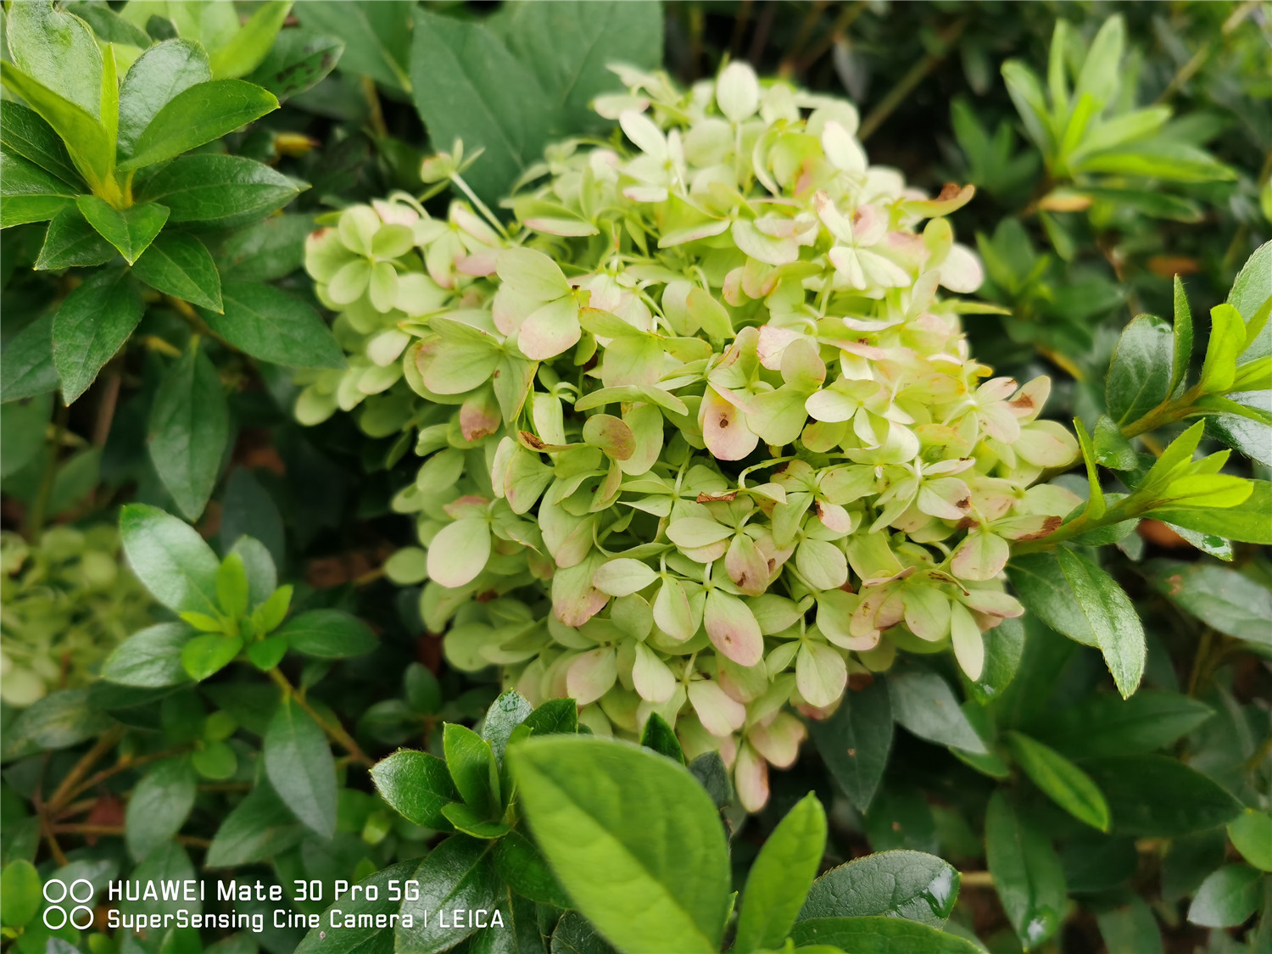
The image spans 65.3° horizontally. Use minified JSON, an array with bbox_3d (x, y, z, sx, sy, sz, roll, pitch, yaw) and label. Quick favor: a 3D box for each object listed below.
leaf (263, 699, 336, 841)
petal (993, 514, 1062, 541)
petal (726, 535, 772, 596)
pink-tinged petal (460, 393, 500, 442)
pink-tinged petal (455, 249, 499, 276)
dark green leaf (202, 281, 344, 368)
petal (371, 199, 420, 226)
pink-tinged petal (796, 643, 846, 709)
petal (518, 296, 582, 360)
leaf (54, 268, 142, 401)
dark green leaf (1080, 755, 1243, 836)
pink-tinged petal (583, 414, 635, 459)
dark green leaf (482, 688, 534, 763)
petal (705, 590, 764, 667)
[{"bbox_3d":[-0.104,0.091,0.310,0.021,0.007,0.047,-20,66,-18],"label":"leaf"},{"bbox_3d":[0.113,0.014,0.285,0.021,0.004,0.013,-4,37,-5],"label":"petal"},{"bbox_3d":[0.027,0.021,0.233,0.010,0.004,0.017,-14,55,1],"label":"petal"},{"bbox_3d":[-0.043,-0.017,0.272,0.011,0.015,0.004,18,-1,16],"label":"pink-tinged petal"},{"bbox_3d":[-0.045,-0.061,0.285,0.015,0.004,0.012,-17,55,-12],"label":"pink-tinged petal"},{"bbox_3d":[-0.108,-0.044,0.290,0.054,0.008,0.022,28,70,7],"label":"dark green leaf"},{"bbox_3d":[-0.080,-0.087,0.330,0.016,0.006,0.018,-7,45,-7],"label":"petal"},{"bbox_3d":[0.052,0.057,0.285,0.015,0.019,0.005,-18,3,-8],"label":"pink-tinged petal"},{"bbox_3d":[-0.019,-0.036,0.238,0.015,0.004,0.020,31,75,1],"label":"petal"},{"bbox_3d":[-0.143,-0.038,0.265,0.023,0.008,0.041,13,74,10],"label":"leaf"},{"bbox_3d":[0.169,0.101,0.320,0.049,0.007,0.027,1,55,28],"label":"dark green leaf"},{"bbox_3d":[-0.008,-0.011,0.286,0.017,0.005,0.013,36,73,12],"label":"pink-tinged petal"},{"bbox_3d":[-0.037,0.071,0.275,0.015,0.005,0.024,3,60,2],"label":"dark green leaf"},{"bbox_3d":[0.023,0.035,0.232,0.012,0.004,0.021,-28,62,-4],"label":"petal"}]

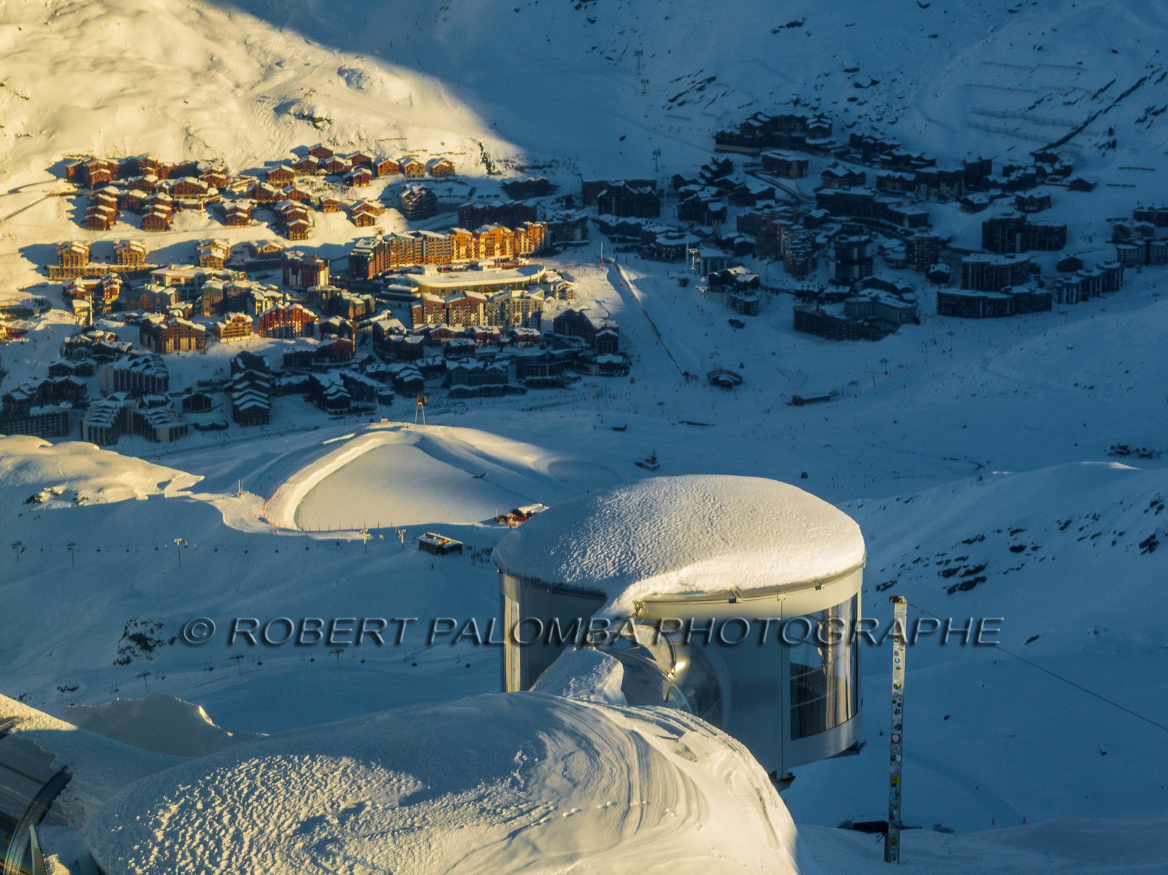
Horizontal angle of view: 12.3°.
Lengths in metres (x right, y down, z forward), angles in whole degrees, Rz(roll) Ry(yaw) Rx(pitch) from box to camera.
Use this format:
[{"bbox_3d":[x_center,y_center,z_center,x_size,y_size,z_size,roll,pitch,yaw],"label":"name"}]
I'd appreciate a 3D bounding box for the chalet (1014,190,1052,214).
[{"bbox_3d":[346.110,-181.610,4177.540,27.830,13.660,18.220,1,14,5],"label":"chalet"}]

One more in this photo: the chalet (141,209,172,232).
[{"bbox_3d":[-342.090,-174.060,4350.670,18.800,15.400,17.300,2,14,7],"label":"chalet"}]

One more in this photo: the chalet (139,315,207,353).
[{"bbox_3d":[-313.780,-83.280,4154.100,34.500,27.400,38.600,-7,16,-27],"label":"chalet"}]

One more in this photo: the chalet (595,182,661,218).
[{"bbox_3d":[34.260,-183.770,4204.860,49.080,25.300,18.220,0,14,0],"label":"chalet"}]

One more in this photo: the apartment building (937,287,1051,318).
[{"bbox_3d":[290.609,-94.679,3827.817,79.000,16.000,26.000,-2,14,-8],"label":"apartment building"}]

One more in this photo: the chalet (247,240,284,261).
[{"bbox_3d":[-241.220,-141.940,4118.840,22.260,12.140,17.200,-5,15,-18],"label":"chalet"}]

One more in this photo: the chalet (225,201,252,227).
[{"bbox_3d":[-250.501,-162.321,3938.706,18.000,15.500,20.000,2,14,8],"label":"chalet"}]

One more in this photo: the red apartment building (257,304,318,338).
[{"bbox_3d":[-216.790,-85.070,3951.860,41.490,22.770,16.190,0,14,-1],"label":"red apartment building"}]

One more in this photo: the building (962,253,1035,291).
[{"bbox_3d":[323.740,-128.660,4254.450,54.800,21.900,27.400,-1,14,-6],"label":"building"}]

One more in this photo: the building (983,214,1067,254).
[{"bbox_3d":[333.100,-153.740,4103.660,62.740,25.810,19.230,1,14,4],"label":"building"}]

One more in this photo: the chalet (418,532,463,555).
[{"bbox_3d":[-90.060,65.720,3413.120,15.200,9.000,26.000,-11,17,-36],"label":"chalet"}]

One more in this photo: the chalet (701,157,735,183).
[{"bbox_3d":[109.230,-219.430,4452.480,20.300,16.200,20.300,7,16,27],"label":"chalet"}]

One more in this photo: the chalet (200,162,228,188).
[{"bbox_3d":[-271.945,-193.556,3996.083,18.000,15.500,20.000,2,14,8],"label":"chalet"}]

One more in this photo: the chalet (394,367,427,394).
[{"bbox_3d":[-123.930,-41.400,3870.900,15.690,16.190,17.200,-7,16,-25],"label":"chalet"}]

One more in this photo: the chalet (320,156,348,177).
[{"bbox_3d":[-197.100,-213.910,4272.660,18.720,13.160,15.180,-4,15,-17],"label":"chalet"}]

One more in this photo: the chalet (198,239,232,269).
[{"bbox_3d":[-263.636,-131.198,3878.838,20.000,16.000,22.000,2,14,8],"label":"chalet"}]

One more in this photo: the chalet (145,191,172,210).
[{"bbox_3d":[-310.471,-172.965,3969.120,15.500,13.000,15.000,5,15,19],"label":"chalet"}]

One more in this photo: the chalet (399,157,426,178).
[{"bbox_3d":[-134.990,-212.840,4272.660,17.200,13.660,14.670,-5,15,-19],"label":"chalet"}]

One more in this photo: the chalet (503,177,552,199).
[{"bbox_3d":[-46.090,-204.330,4426.170,37.600,14.700,13.200,-8,16,-28],"label":"chalet"}]

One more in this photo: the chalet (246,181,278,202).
[{"bbox_3d":[-261.130,-200.790,4408.770,20.800,15.700,15.200,-3,14,-12],"label":"chalet"}]

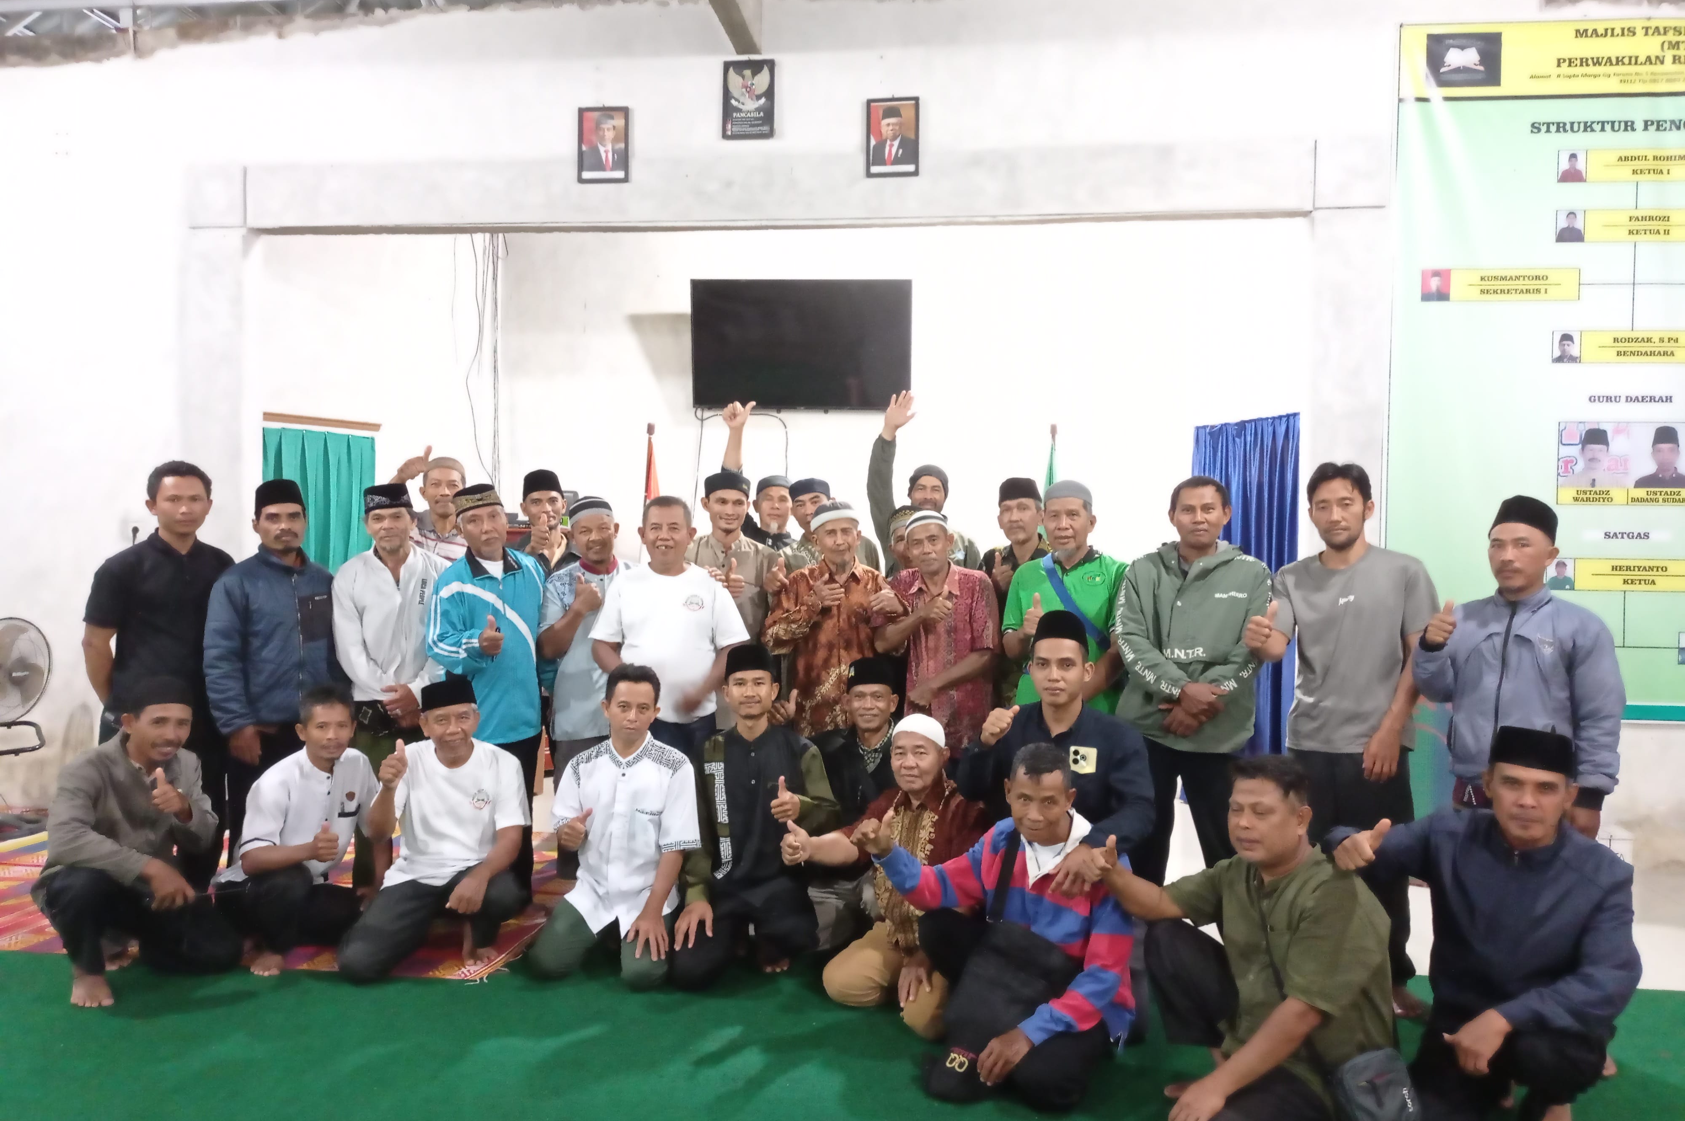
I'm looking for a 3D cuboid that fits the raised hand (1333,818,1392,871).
[{"bbox_3d":[1.252,0.685,3.280,0.065,0.130,0.095,32,0,-44],"label":"raised hand"}]

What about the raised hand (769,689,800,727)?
[{"bbox_3d":[-0.200,0.501,4.650,0.105,0.128,0.095,1,2,0],"label":"raised hand"}]

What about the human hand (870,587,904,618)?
[{"bbox_3d":[0.151,0.131,4.660,0.120,0.105,0.095,1,2,6],"label":"human hand"}]

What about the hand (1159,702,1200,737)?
[{"bbox_3d":[1.029,0.482,4.150,0.125,0.115,0.085,1,1,14],"label":"hand"}]

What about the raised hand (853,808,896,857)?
[{"bbox_3d":[0.081,0.683,3.420,0.107,0.122,0.100,1,1,2],"label":"raised hand"}]

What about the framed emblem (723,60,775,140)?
[{"bbox_3d":[-0.427,-2.101,6.210,0.237,0.358,0.025,1,1,5],"label":"framed emblem"}]

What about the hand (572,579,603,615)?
[{"bbox_3d":[-0.907,0.124,4.850,0.112,0.130,0.095,0,2,-11],"label":"hand"}]

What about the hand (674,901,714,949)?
[{"bbox_3d":[-0.469,1.155,4.320,0.105,0.155,0.055,10,-34,7],"label":"hand"}]

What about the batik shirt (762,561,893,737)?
[{"bbox_3d":[-0.035,0.351,4.900,0.480,0.700,0.320,1,2,0],"label":"batik shirt"}]

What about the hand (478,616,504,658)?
[{"bbox_3d":[-1.162,0.247,4.500,0.065,0.132,0.090,-1,3,-21],"label":"hand"}]

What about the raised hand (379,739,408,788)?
[{"bbox_3d":[-1.401,0.633,4.250,0.095,0.150,0.100,0,1,-18],"label":"raised hand"}]

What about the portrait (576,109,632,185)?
[{"bbox_3d":[-1.100,-1.915,6.280,0.235,0.352,0.025,1,1,5],"label":"portrait"}]

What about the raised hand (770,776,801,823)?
[{"bbox_3d":[-0.177,0.738,4.220,0.065,0.138,0.090,-6,0,33],"label":"raised hand"}]

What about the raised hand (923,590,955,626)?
[{"bbox_3d":[0.338,0.167,4.800,0.062,0.122,0.095,8,8,-41],"label":"raised hand"}]

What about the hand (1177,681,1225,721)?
[{"bbox_3d":[1.085,0.424,4.120,0.140,0.120,0.080,1,1,15],"label":"hand"}]

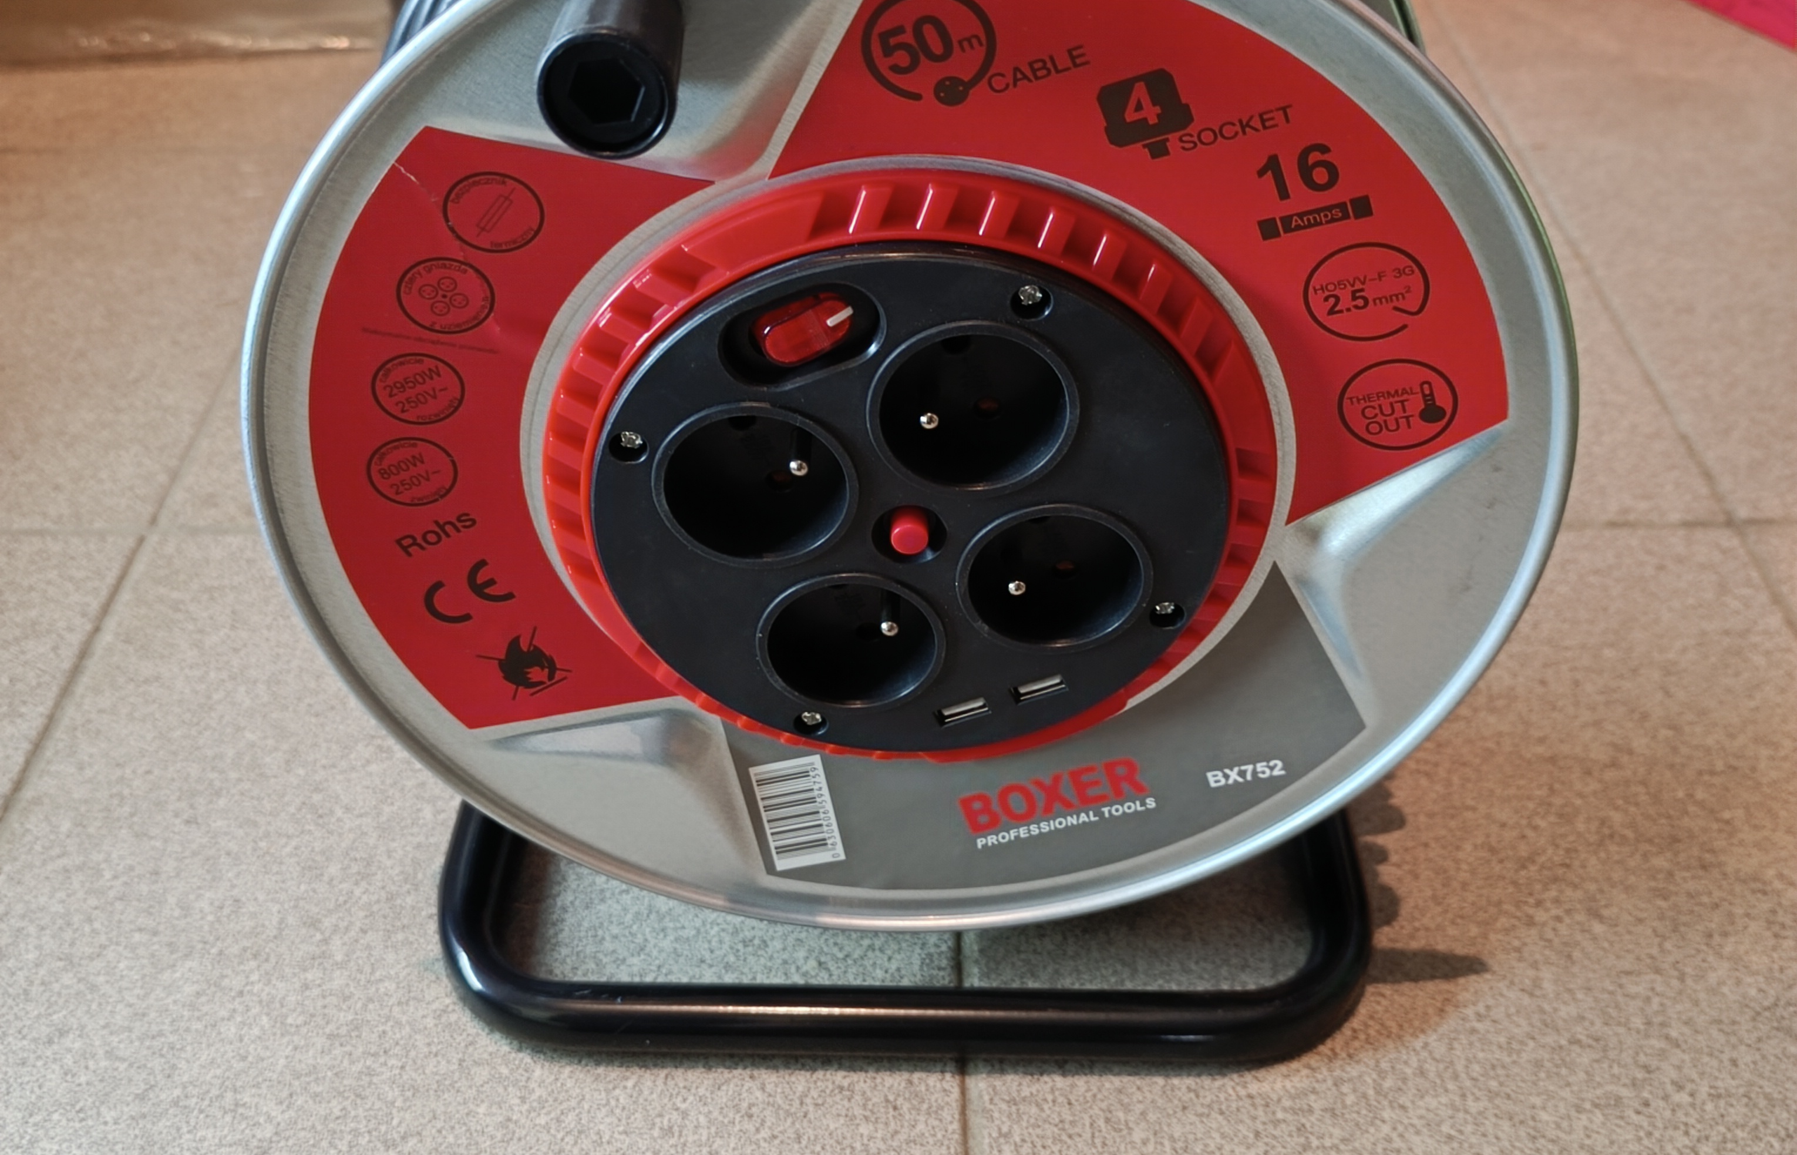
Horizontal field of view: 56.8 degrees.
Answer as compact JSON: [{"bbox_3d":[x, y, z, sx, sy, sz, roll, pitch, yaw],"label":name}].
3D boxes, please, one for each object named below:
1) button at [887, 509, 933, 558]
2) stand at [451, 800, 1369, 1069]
[{"bbox_3d":[0.002,-0.011,0.368,0.009,0.009,0.008,0,42,1],"label":"button"},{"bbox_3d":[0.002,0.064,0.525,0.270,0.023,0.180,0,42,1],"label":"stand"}]

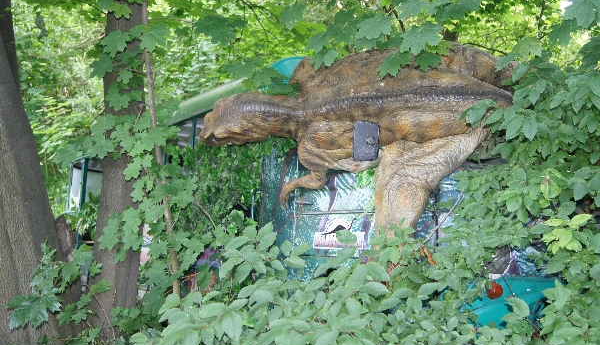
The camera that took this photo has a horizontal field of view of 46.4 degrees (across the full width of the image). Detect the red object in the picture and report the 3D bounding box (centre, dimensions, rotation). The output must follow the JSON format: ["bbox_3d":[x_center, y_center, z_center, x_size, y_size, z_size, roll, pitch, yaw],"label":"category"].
[{"bbox_3d":[1.048,0.633,3.750,0.100,0.100,0.055,3,-2,-38],"label":"red object"}]

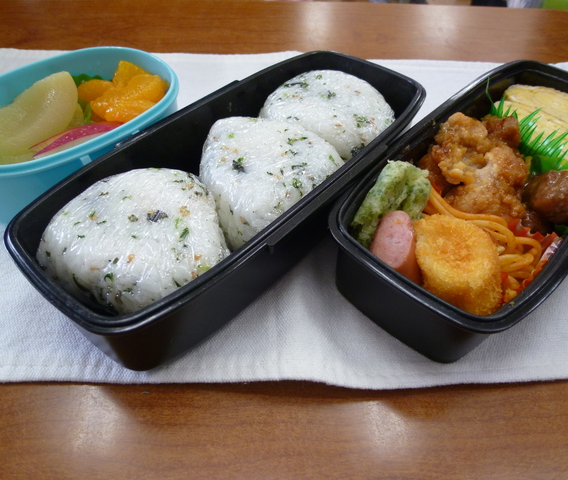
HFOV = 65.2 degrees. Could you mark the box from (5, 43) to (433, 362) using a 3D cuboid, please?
[{"bbox_3d":[-0.017,-0.031,0.219,0.100,0.036,0.207,34,57,27],"label":"box"}]

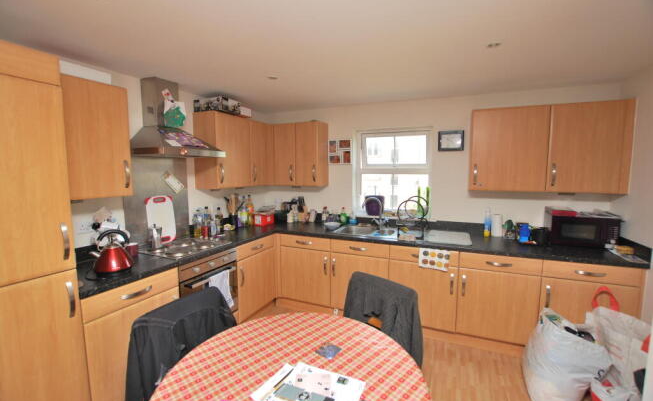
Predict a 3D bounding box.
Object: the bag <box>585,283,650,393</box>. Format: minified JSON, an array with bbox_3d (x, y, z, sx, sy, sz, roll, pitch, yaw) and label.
[{"bbox_3d":[1.927,0.994,1.772,0.340,0.700,0.400,-3,6,-33],"label":"bag"}]

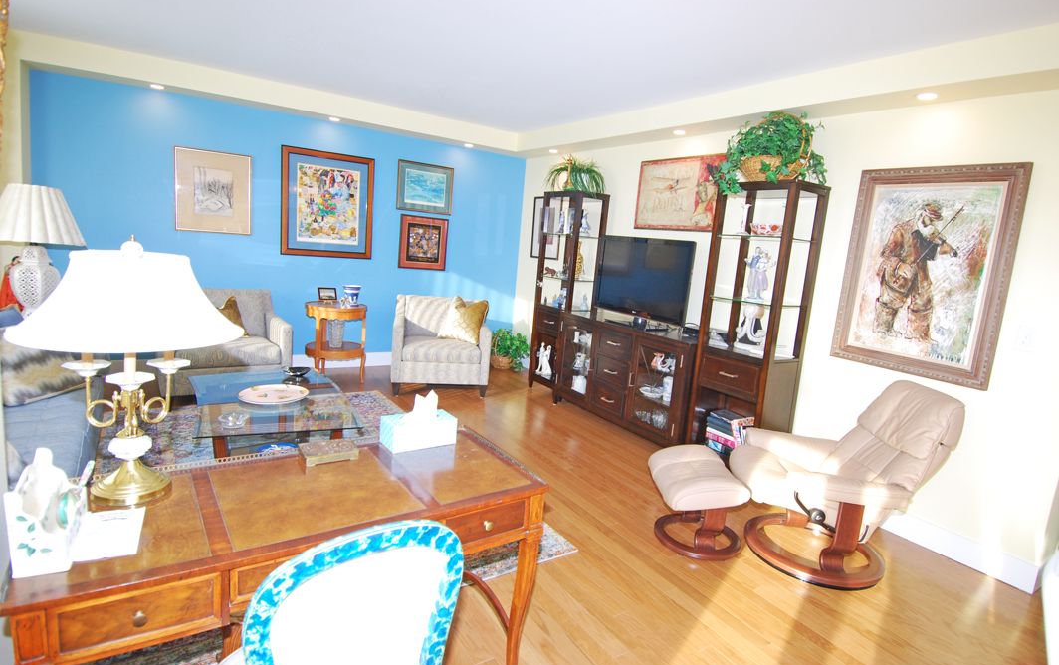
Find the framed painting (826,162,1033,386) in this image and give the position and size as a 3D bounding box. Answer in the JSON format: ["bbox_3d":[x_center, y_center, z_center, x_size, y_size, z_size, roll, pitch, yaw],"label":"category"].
[{"bbox_3d":[2.100,-0.322,2.858,0.055,1.080,0.760,-2,11,-34],"label":"framed painting"}]

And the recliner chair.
[{"bbox_3d":[1.476,0.685,2.651,0.910,0.920,0.780,6,9,10],"label":"recliner chair"}]

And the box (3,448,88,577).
[{"bbox_3d":[-0.962,0.351,1.059,0.100,0.195,0.150,-2,11,-32],"label":"box"}]

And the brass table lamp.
[{"bbox_3d":[-0.958,0.086,1.289,0.450,0.630,0.450,-2,11,-34],"label":"brass table lamp"}]

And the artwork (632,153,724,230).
[{"bbox_3d":[1.193,-1.107,4.273,0.030,0.570,0.910,-2,11,-32],"label":"artwork"}]

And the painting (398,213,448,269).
[{"bbox_3d":[-1.146,-0.969,5.772,0.540,0.560,0.030,-2,11,-32],"label":"painting"}]

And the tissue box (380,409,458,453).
[{"bbox_3d":[-0.369,0.328,1.777,0.223,0.090,0.112,-1,11,-32],"label":"tissue box"}]

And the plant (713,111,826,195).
[{"bbox_3d":[1.481,-1.106,3.302,0.460,0.460,0.600,-2,11,-34],"label":"plant"}]

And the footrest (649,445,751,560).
[{"bbox_3d":[0.854,0.876,2.758,0.430,0.410,0.530,5,9,-1],"label":"footrest"}]

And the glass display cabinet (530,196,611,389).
[{"bbox_3d":[0.381,-0.337,5.189,0.365,1.935,0.540,-2,11,-32],"label":"glass display cabinet"}]

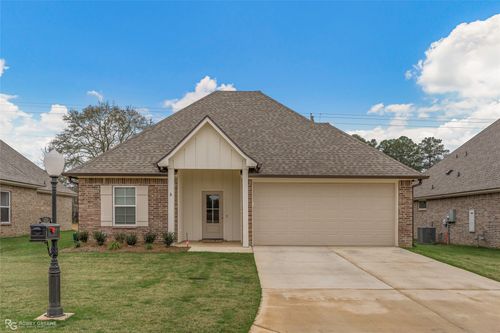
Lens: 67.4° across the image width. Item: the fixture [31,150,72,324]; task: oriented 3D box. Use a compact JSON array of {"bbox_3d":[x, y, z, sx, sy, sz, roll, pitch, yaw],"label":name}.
[{"bbox_3d":[-2.980,1.030,5.680,0.480,2.580,0.580,0,-4,-1],"label":"fixture"}]

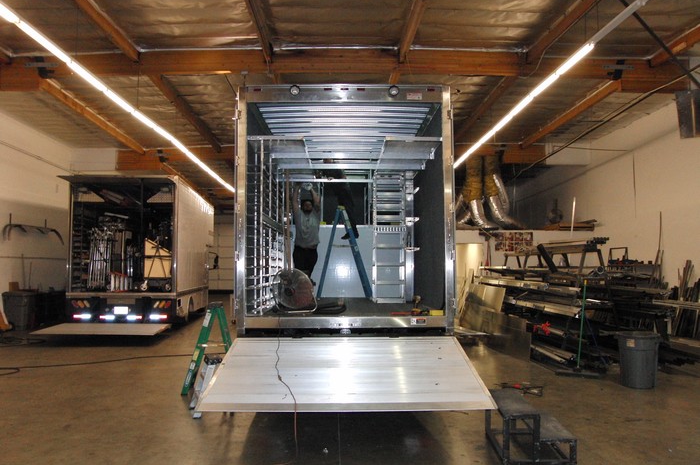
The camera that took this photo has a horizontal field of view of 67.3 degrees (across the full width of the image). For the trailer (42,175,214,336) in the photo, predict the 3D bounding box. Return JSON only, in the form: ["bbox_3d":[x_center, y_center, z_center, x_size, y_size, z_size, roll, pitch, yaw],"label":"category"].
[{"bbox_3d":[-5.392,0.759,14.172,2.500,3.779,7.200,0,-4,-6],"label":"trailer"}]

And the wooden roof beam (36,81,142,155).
[{"bbox_3d":[-6.648,-2.999,13.547,0.130,0.280,7.200,0,-4,-2],"label":"wooden roof beam"}]

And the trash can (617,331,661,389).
[{"bbox_3d":[3.924,1.730,7.199,0.540,0.700,0.540,-3,-5,28],"label":"trash can"}]

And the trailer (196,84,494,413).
[{"bbox_3d":[-0.102,0.359,8.386,2.500,3.675,7.700,0,-4,-1],"label":"trailer"}]

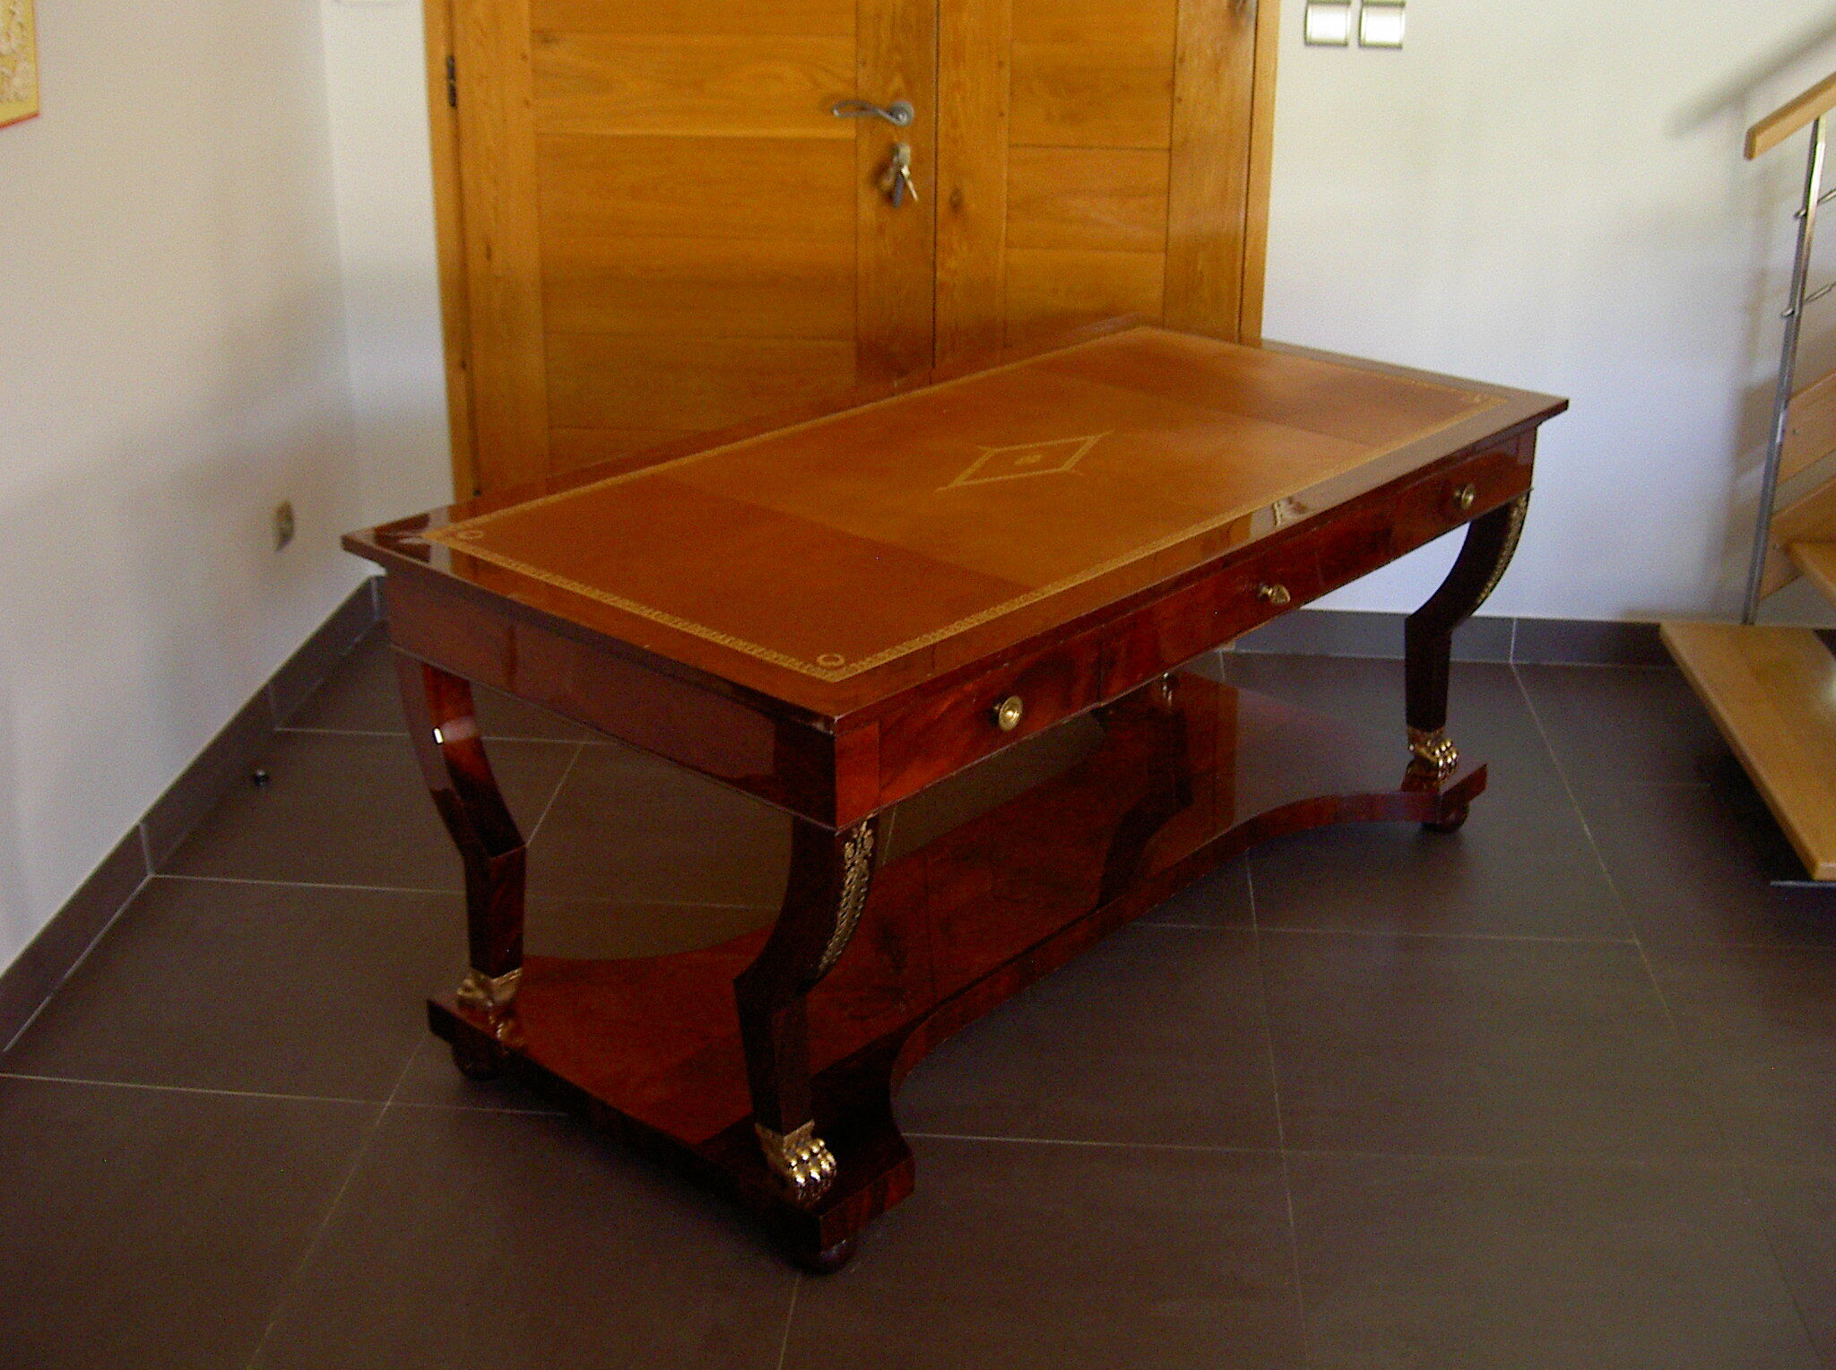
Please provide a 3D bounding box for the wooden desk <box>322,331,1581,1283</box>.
[{"bbox_3d":[0.156,0.034,3.065,0.843,0.773,1.700,19,29,37],"label":"wooden desk"}]

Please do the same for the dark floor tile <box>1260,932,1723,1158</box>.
[{"bbox_3d":[0.803,0.514,2.942,0.600,0.010,0.600,2,23,4],"label":"dark floor tile"}]

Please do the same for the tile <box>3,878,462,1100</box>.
[{"bbox_3d":[-0.990,0.448,3.082,0.600,0.010,0.600,2,23,4],"label":"tile"}]

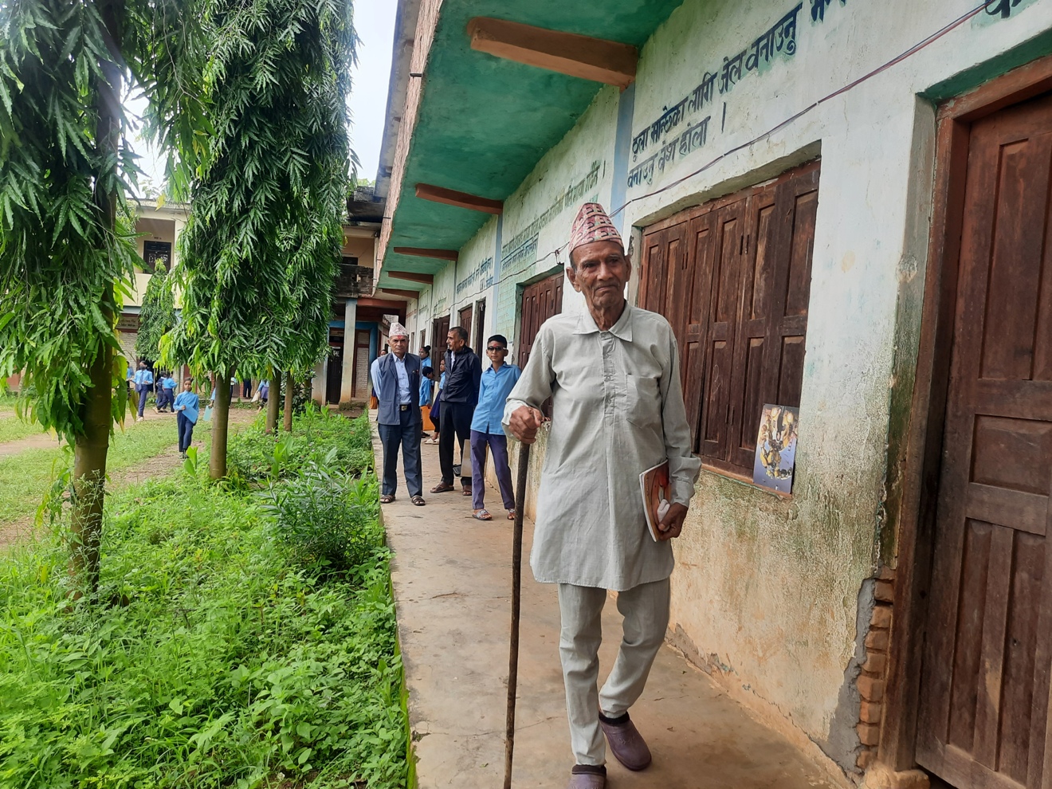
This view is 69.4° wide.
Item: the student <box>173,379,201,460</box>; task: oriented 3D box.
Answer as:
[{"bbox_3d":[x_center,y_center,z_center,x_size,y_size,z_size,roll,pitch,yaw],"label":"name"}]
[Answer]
[{"bbox_3d":[-5.585,0.385,12.500,0.410,1.310,0.280,3,2,-21],"label":"student"}]

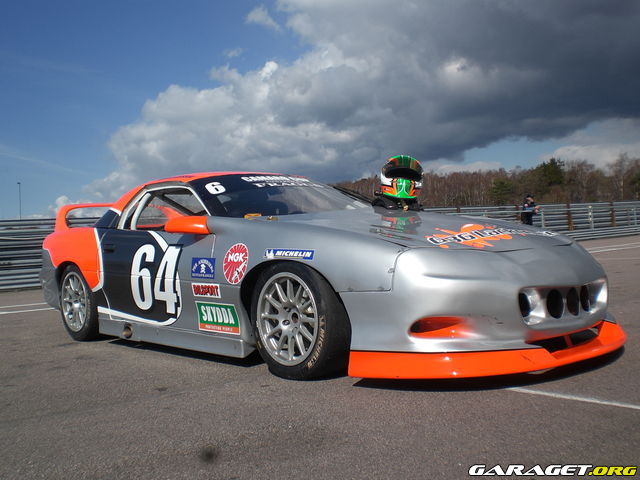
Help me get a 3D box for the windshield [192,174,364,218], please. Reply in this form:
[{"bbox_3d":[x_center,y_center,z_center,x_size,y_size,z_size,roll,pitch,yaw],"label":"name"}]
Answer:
[{"bbox_3d":[-0.211,-0.318,4.679,1.475,0.343,0.768,-3,0,-43],"label":"windshield"}]

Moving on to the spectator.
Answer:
[{"bbox_3d":[7.570,-0.785,23.808,0.450,1.740,0.500,-3,1,35],"label":"spectator"}]

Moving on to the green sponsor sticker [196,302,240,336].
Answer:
[{"bbox_3d":[-0.591,0.447,3.834,0.025,0.169,0.434,-3,0,-43],"label":"green sponsor sticker"}]

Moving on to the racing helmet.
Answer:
[{"bbox_3d":[0.493,-0.384,4.027,0.255,0.265,0.330,-3,1,-7],"label":"racing helmet"}]

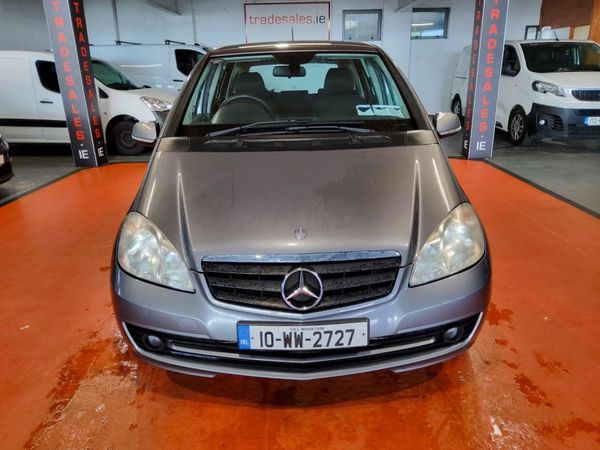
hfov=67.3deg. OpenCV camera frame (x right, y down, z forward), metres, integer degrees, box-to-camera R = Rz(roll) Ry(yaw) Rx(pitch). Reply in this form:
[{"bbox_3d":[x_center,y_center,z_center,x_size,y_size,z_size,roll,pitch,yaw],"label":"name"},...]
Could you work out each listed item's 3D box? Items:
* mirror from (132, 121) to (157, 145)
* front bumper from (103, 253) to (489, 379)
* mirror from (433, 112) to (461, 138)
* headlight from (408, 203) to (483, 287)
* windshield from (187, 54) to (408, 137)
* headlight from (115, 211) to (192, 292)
[{"bbox_3d":[-0.944,-0.570,2.797,0.190,0.160,0.130,-2,19,0],"label":"mirror"},{"bbox_3d":[0.010,0.358,2.016,1.740,0.410,0.480,-2,19,0],"label":"front bumper"},{"bbox_3d":[0.900,-0.626,2.798,0.190,0.160,0.130,-2,19,0],"label":"mirror"},{"bbox_3d":[0.647,0.078,2.022,0.390,0.265,0.390,-2,19,0],"label":"headlight"},{"bbox_3d":[-0.026,-0.824,2.794,1.400,0.140,0.860,-2,52,0],"label":"windshield"},{"bbox_3d":[-0.643,0.117,2.021,0.390,0.265,0.390,-2,19,0],"label":"headlight"}]

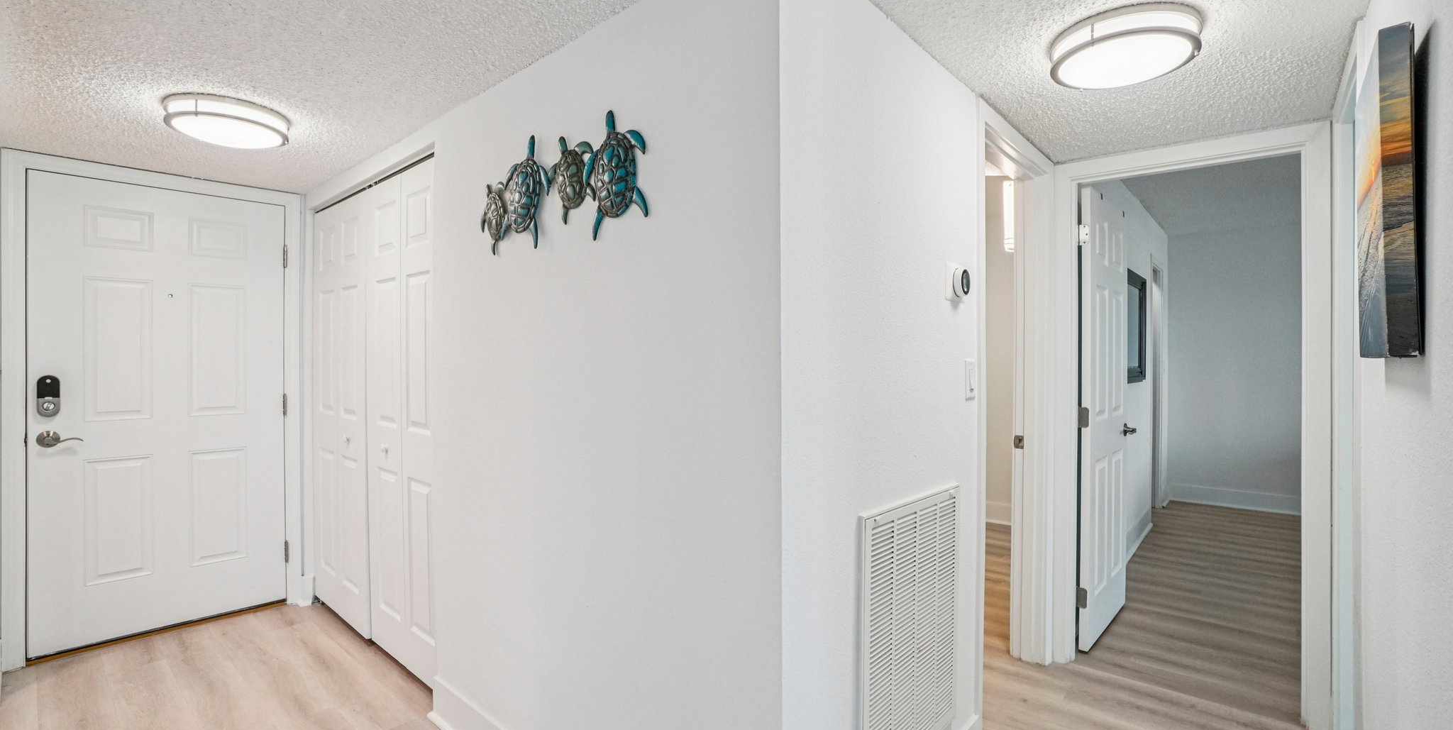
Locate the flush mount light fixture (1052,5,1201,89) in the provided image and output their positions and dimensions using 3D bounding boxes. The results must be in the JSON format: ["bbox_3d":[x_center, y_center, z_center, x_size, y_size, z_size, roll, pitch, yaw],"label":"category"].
[{"bbox_3d":[1.056,-0.833,1.613,0.340,0.062,0.340,0,0,0],"label":"flush mount light fixture"}]

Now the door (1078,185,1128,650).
[{"bbox_3d":[1.815,0.235,2.895,0.040,2.030,0.720,0,0,44],"label":"door"}]

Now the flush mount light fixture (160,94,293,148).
[{"bbox_3d":[-1.716,-0.832,2.092,0.340,0.065,0.340,0,0,0],"label":"flush mount light fixture"}]

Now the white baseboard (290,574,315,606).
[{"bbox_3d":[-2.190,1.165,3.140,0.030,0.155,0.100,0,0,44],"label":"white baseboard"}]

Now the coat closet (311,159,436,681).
[{"bbox_3d":[-1.590,0.215,2.715,1.450,2.030,0.100,0,0,41],"label":"coat closet"}]

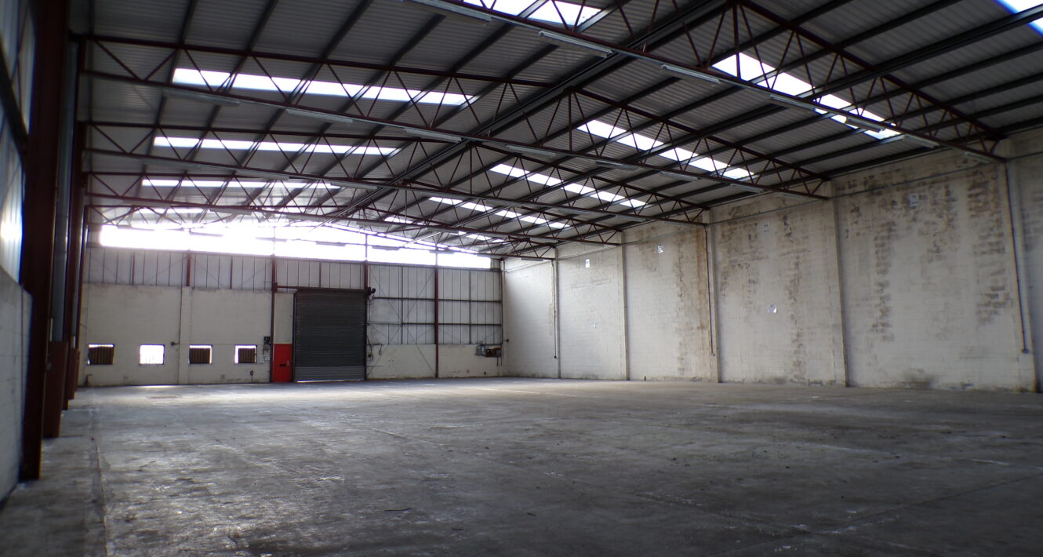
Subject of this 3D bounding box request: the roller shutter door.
[{"bbox_3d":[-10.827,3.213,41.236,4.262,5.232,0.300,3,-7,-31],"label":"roller shutter door"}]

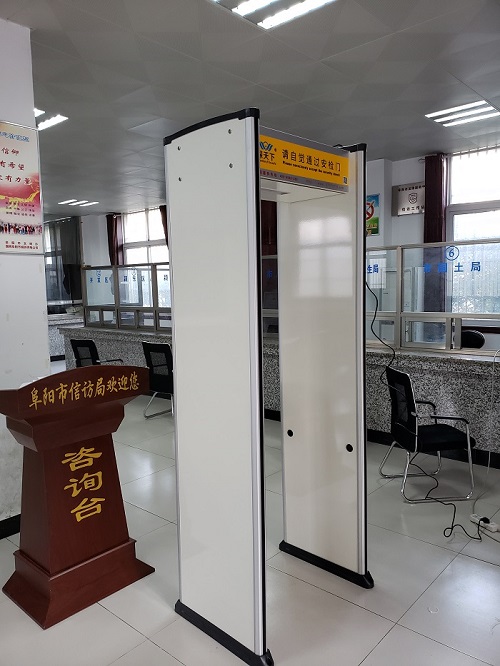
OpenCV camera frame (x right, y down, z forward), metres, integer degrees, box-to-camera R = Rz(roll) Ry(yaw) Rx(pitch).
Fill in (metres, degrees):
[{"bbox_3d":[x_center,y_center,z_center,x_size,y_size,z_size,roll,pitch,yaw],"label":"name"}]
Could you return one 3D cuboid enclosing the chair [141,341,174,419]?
[{"bbox_3d":[-0.930,0.575,6.078,0.530,0.925,0.575,2,6,36],"label":"chair"}]

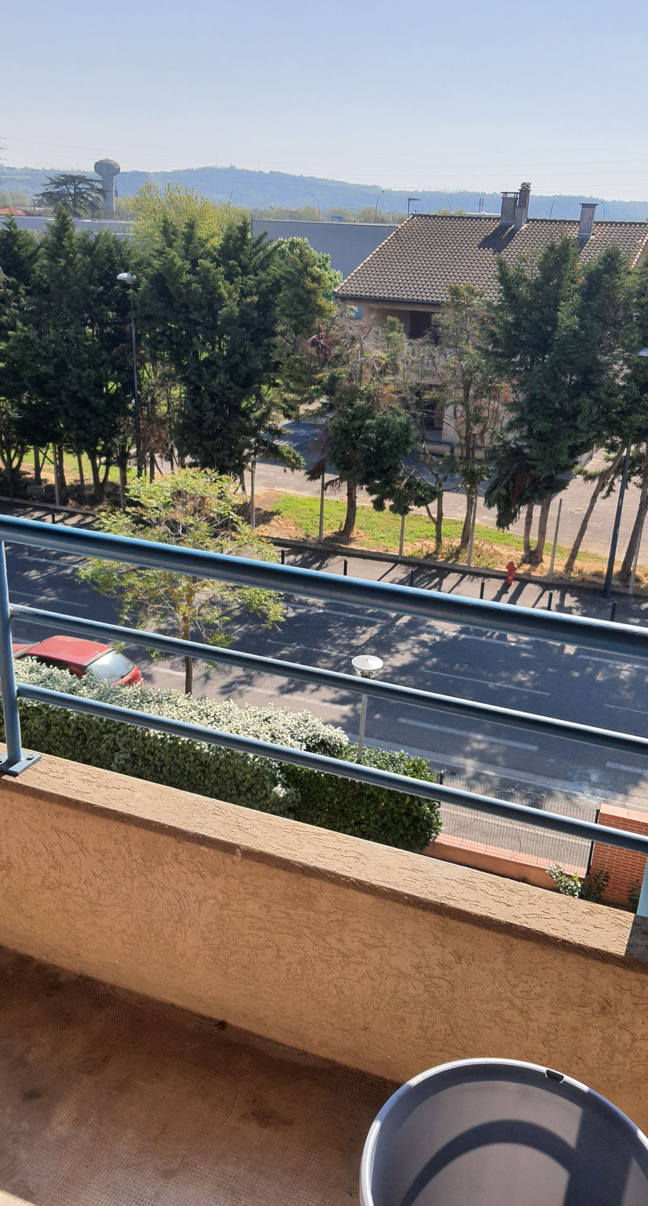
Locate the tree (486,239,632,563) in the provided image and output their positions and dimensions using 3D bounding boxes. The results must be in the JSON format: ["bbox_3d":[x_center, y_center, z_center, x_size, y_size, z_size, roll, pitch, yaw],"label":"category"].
[{"bbox_3d":[7.363,-5.996,29.203,3.900,10.300,3.700,8,22,13],"label":"tree"}]

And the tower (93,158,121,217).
[{"bbox_3d":[-91.291,-168.826,384.954,11.300,36.000,11.300,-2,22,-12],"label":"tower"}]

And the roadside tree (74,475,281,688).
[{"bbox_3d":[-3.224,-0.081,19.682,4.300,5.600,4.300,-1,22,-9],"label":"roadside tree"}]

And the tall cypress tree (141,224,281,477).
[{"bbox_3d":[-4.327,-8.369,33.679,4.900,10.500,4.500,0,22,-7],"label":"tall cypress tree"}]

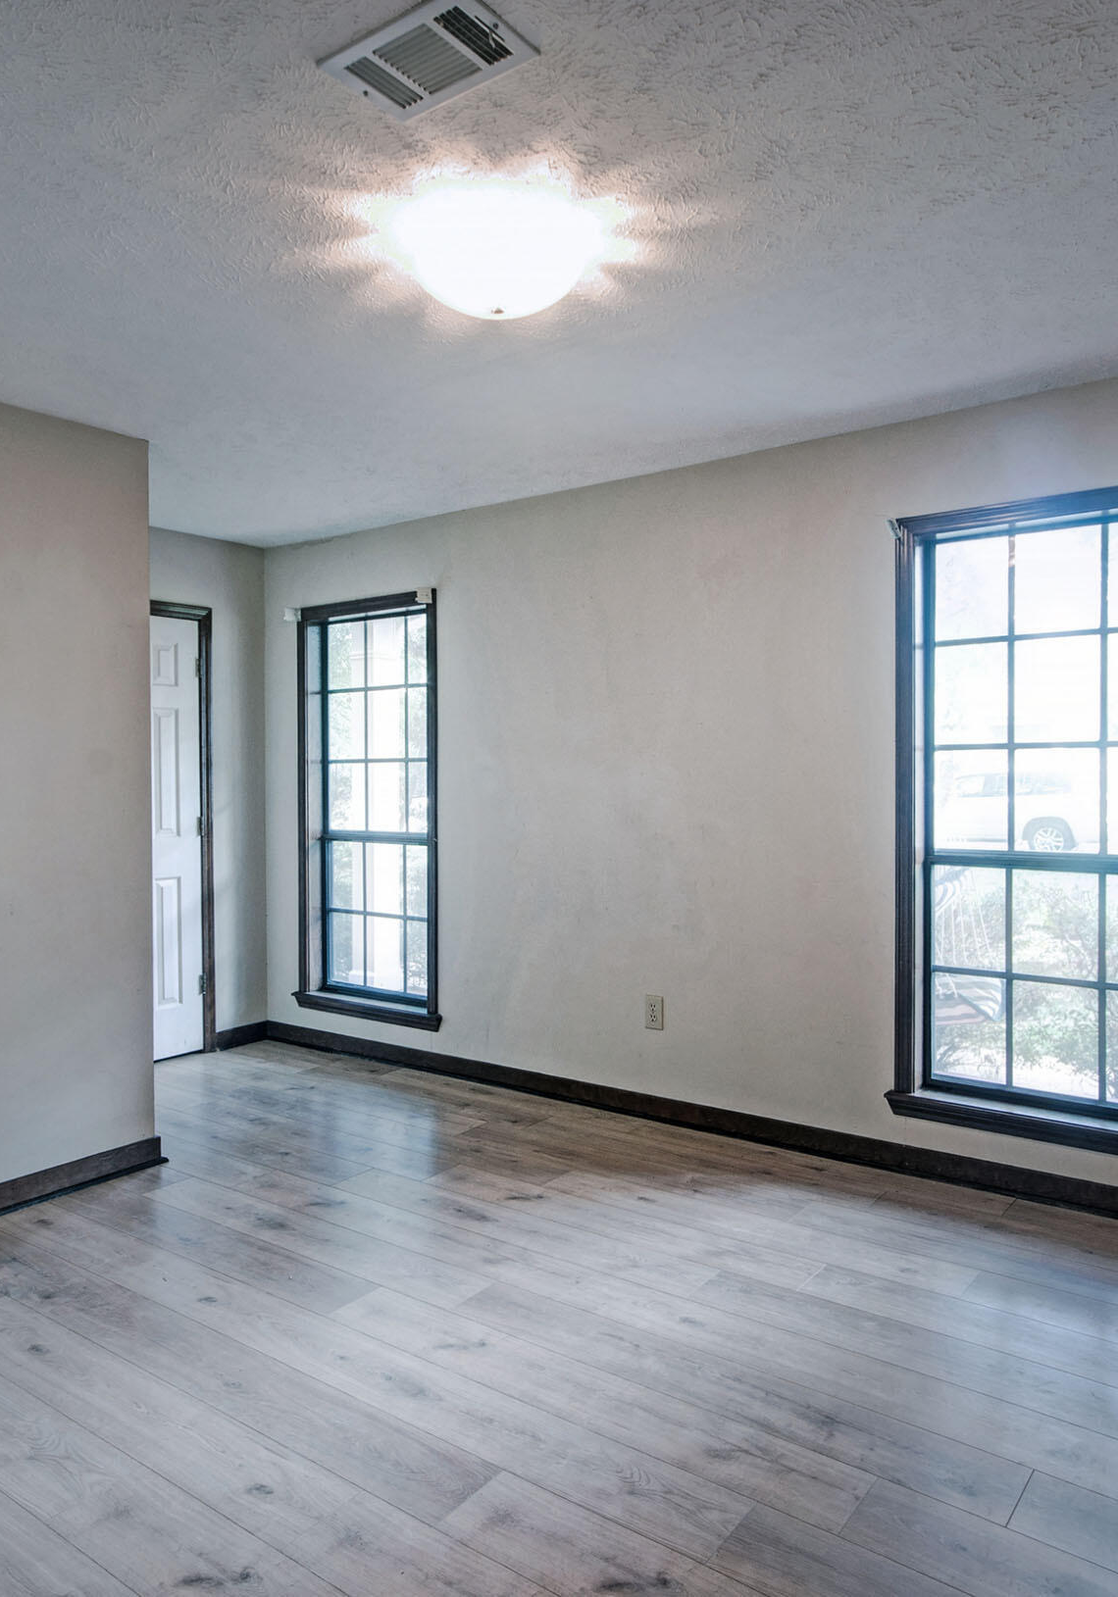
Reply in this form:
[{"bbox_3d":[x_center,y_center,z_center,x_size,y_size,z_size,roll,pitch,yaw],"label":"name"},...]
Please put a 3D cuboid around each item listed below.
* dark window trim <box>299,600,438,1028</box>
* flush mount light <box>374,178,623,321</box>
[{"bbox_3d":[-0.879,0.042,4.589,0.910,1.900,0.120,0,1,34],"label":"dark window trim"},{"bbox_3d":[-0.127,-1.110,2.090,0.420,0.170,0.420,0,1,0],"label":"flush mount light"}]

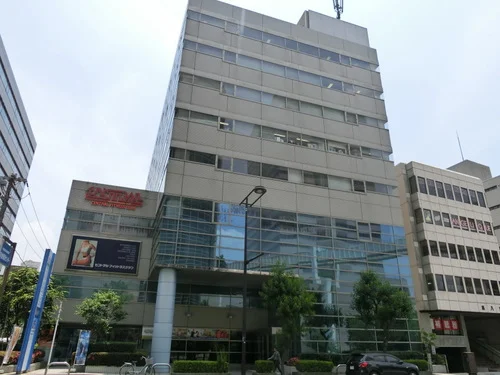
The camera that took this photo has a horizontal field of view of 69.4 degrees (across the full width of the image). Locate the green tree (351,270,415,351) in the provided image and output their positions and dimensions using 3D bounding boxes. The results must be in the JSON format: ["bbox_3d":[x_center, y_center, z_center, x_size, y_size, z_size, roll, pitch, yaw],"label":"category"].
[{"bbox_3d":[10.428,10.284,28.180,4.600,7.535,4.300,9,-25,-17],"label":"green tree"}]

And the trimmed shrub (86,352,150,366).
[{"bbox_3d":[-8.582,11.130,23.418,3.893,0.779,1.000,9,-25,-17],"label":"trimmed shrub"}]

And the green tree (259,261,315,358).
[{"bbox_3d":[2.729,9.253,26.196,3.800,7.561,3.700,1,-24,0],"label":"green tree"}]

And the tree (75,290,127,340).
[{"bbox_3d":[-10.489,9.705,25.178,3.300,4.900,3.200,9,-25,-17],"label":"tree"}]

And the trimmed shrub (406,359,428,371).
[{"bbox_3d":[13.058,14.007,28.338,2.424,0.849,0.900,9,-25,-17],"label":"trimmed shrub"}]

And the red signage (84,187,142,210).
[{"bbox_3d":[-11.851,1.012,31.908,4.672,1.771,0.200,9,-25,-17],"label":"red signage"}]

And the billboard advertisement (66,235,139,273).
[{"bbox_3d":[-11.943,5.630,29.895,5.451,2.837,0.200,9,-25,-17],"label":"billboard advertisement"}]

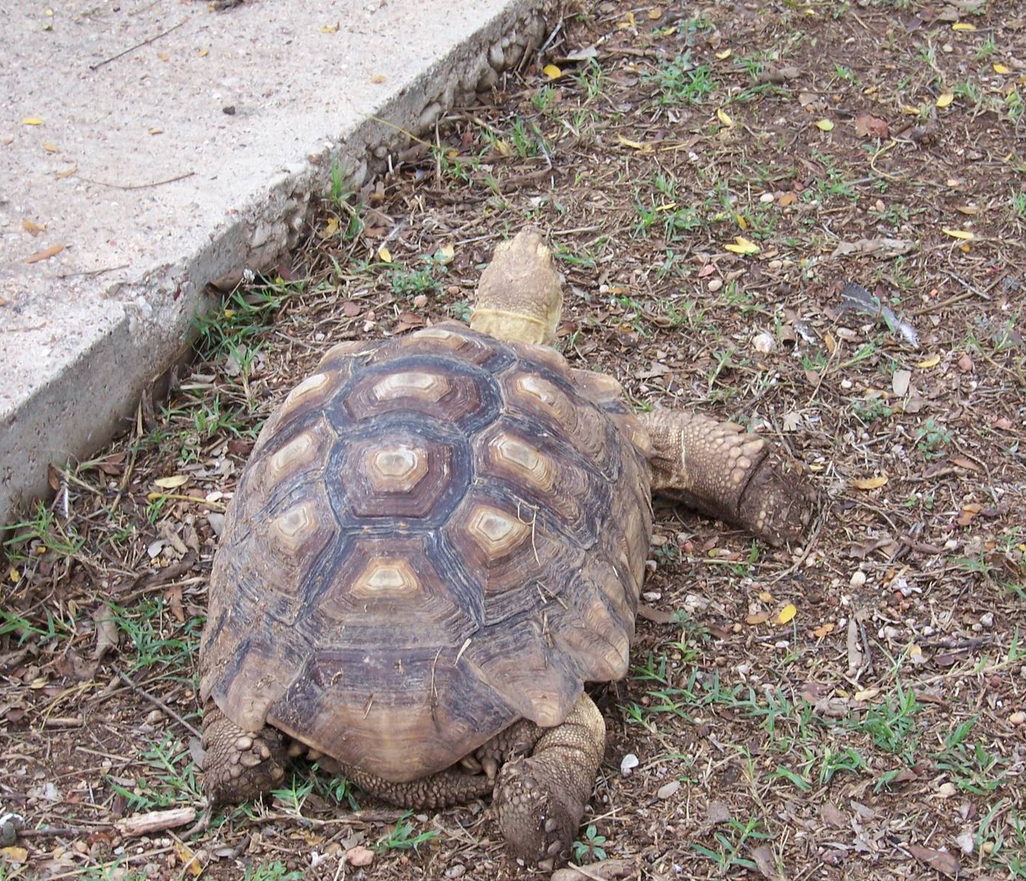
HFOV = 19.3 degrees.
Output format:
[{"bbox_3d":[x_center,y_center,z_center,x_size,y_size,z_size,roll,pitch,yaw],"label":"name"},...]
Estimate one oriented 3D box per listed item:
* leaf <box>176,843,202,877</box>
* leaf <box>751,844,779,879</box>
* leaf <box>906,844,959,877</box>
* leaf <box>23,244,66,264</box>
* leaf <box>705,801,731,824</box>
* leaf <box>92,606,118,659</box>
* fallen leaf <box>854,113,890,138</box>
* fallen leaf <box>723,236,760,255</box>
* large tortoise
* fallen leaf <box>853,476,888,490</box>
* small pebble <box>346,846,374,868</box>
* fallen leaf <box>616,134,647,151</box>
[{"bbox_3d":[-0.262,0.340,2.444,0.016,0.008,0.042,-18,37,-26],"label":"leaf"},{"bbox_3d":[0.205,0.340,2.442,0.016,0.010,0.043,-3,33,-4],"label":"leaf"},{"bbox_3d":[0.340,0.337,2.444,0.047,0.012,0.021,23,40,32],"label":"leaf"},{"bbox_3d":[-0.433,-0.173,2.794,0.043,0.006,0.011,-18,39,-23],"label":"leaf"},{"bbox_3d":[0.161,0.292,2.372,0.021,0.009,0.025,0,35,0],"label":"leaf"},{"bbox_3d":[-0.344,0.161,2.546,0.024,0.015,0.071,-8,36,-11],"label":"leaf"},{"bbox_3d":[0.386,-0.338,3.250,0.038,0.016,0.041,0,35,0],"label":"fallen leaf"},{"bbox_3d":[0.231,-0.197,3.055,0.036,0.012,0.030,0,35,0],"label":"fallen leaf"},{"bbox_3d":[0.017,0.042,2.671,0.503,0.260,0.711,3,33,5],"label":"large tortoise"},{"bbox_3d":[0.323,0.039,2.729,0.033,0.008,0.012,-7,36,-10],"label":"fallen leaf"},{"bbox_3d":[-0.118,0.321,2.327,0.022,0.015,0.017,0,35,0],"label":"small pebble"},{"bbox_3d":[0.137,-0.346,3.498,0.013,0.010,0.049,-25,41,-33],"label":"fallen leaf"}]

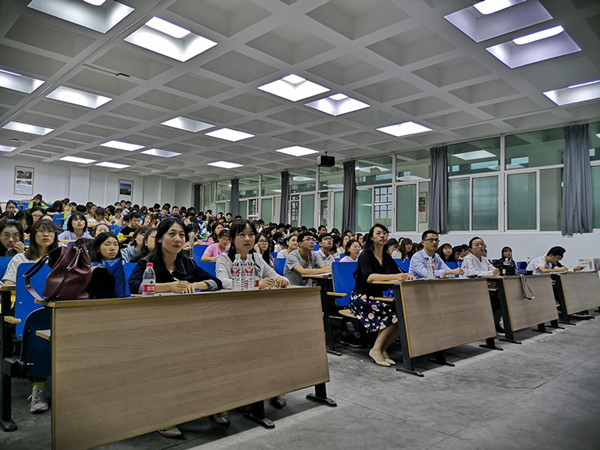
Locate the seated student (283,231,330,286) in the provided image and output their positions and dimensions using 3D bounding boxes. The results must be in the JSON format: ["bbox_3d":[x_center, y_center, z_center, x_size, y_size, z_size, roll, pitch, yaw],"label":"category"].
[{"bbox_3d":[0.139,0.689,5.056,0.680,1.220,0.490,-2,-5,45],"label":"seated student"}]

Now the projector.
[{"bbox_3d":[0.736,-1.797,12.757,0.420,0.220,0.330,3,-4,-28],"label":"projector"}]

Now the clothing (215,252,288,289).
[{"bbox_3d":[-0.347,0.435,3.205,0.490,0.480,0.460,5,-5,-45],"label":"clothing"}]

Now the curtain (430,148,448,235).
[{"bbox_3d":[3.517,-0.884,11.459,0.160,2.209,0.526,5,-5,-44],"label":"curtain"}]

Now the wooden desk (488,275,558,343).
[{"bbox_3d":[2.949,1.045,6.019,1.700,0.760,0.580,5,-5,-45],"label":"wooden desk"}]

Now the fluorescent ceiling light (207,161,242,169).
[{"bbox_3d":[-2.501,-2.055,15.188,0.910,0.100,0.896,5,-5,-44],"label":"fluorescent ceiling light"}]

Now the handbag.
[{"bbox_3d":[-1.068,0.205,1.995,0.290,0.250,0.170,3,-4,-28],"label":"handbag"}]

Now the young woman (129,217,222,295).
[{"bbox_3d":[-0.772,0.556,2.733,0.680,1.170,0.570,-2,-5,45],"label":"young woman"}]

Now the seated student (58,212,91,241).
[{"bbox_3d":[-2.578,0.439,5.205,0.460,1.170,0.720,5,-5,-44],"label":"seated student"}]

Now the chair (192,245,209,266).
[{"bbox_3d":[-1.253,0.767,6.581,0.480,0.910,0.520,5,-4,-45],"label":"chair"}]

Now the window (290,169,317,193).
[{"bbox_3d":[0.110,-1.514,15.245,0.070,0.890,1.310,5,-5,-45],"label":"window"}]

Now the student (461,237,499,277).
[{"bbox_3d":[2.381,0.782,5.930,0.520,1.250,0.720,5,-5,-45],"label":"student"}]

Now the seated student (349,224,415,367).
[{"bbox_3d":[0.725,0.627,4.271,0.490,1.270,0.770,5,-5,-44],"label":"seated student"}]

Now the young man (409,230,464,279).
[{"bbox_3d":[1.442,0.688,5.000,0.580,1.270,0.750,5,-5,-44],"label":"young man"}]

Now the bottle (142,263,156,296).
[{"bbox_3d":[-0.755,0.269,2.248,0.065,0.170,0.065,5,-5,-44],"label":"bottle"}]

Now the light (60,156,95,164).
[{"bbox_3d":[-7.383,-2.196,15.057,0.910,0.100,0.896,5,-5,-44],"label":"light"}]

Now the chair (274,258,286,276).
[{"bbox_3d":[-0.003,0.853,5.263,0.520,0.910,0.480,-2,-5,45],"label":"chair"}]

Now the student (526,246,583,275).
[{"bbox_3d":[4.190,0.959,7.649,0.520,1.180,0.750,5,-5,-45],"label":"student"}]

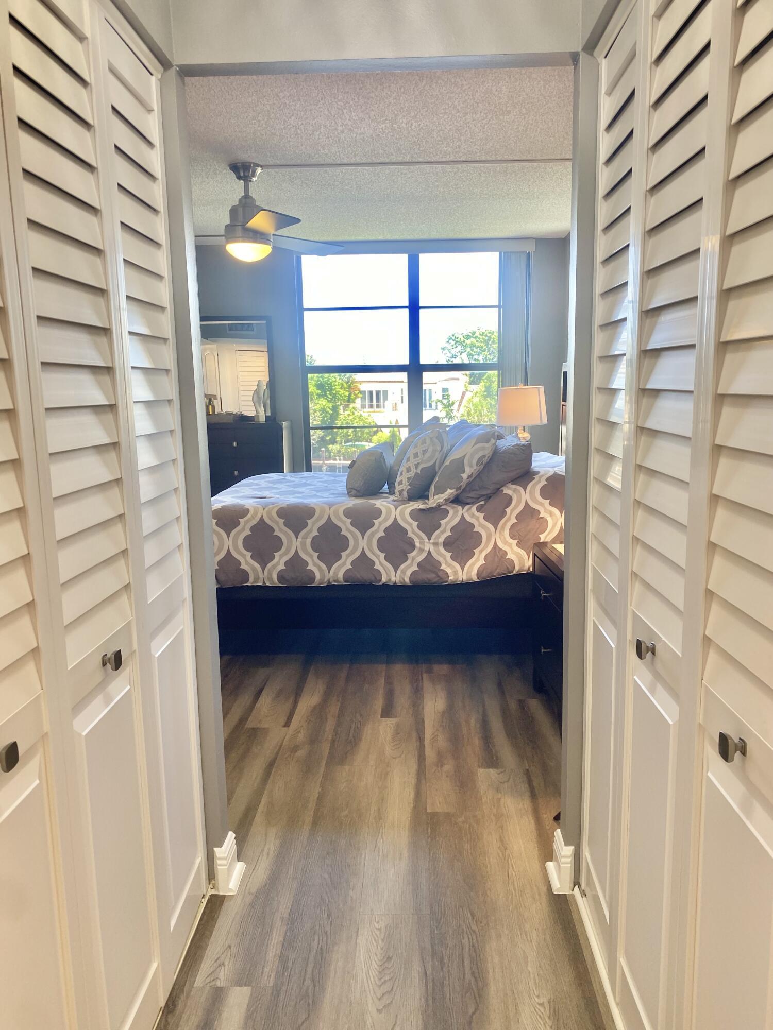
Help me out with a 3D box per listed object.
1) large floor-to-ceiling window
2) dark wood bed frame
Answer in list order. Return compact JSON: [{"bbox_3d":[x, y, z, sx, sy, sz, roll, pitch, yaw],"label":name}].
[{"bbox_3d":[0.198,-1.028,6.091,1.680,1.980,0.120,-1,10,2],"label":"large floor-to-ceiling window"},{"bbox_3d":[0.201,0.386,4.599,2.150,0.400,1.600,-1,10,2],"label":"dark wood bed frame"}]

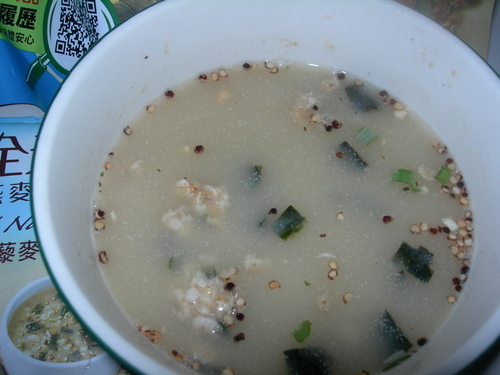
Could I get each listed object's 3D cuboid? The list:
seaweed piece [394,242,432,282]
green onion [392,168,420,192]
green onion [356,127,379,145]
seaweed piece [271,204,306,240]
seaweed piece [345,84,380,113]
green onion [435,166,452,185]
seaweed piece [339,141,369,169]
[{"bbox_3d":[0.047,0.021,0.155,0.011,0.003,0.009,33,64,17],"label":"seaweed piece"},{"bbox_3d":[0.047,-0.001,0.168,0.008,0.003,0.007,2,59,0],"label":"green onion"},{"bbox_3d":[0.038,-0.016,0.176,0.006,0.002,0.005,-36,67,-20],"label":"green onion"},{"bbox_3d":[0.011,0.011,0.160,0.006,0.003,0.010,38,65,19],"label":"seaweed piece"},{"bbox_3d":[0.036,-0.029,0.184,0.007,0.003,0.013,-25,63,-15],"label":"seaweed piece"},{"bbox_3d":[0.060,-0.003,0.169,0.003,0.002,0.006,34,64,17],"label":"green onion"},{"bbox_3d":[0.032,-0.008,0.172,0.005,0.003,0.012,-31,65,-18],"label":"seaweed piece"}]

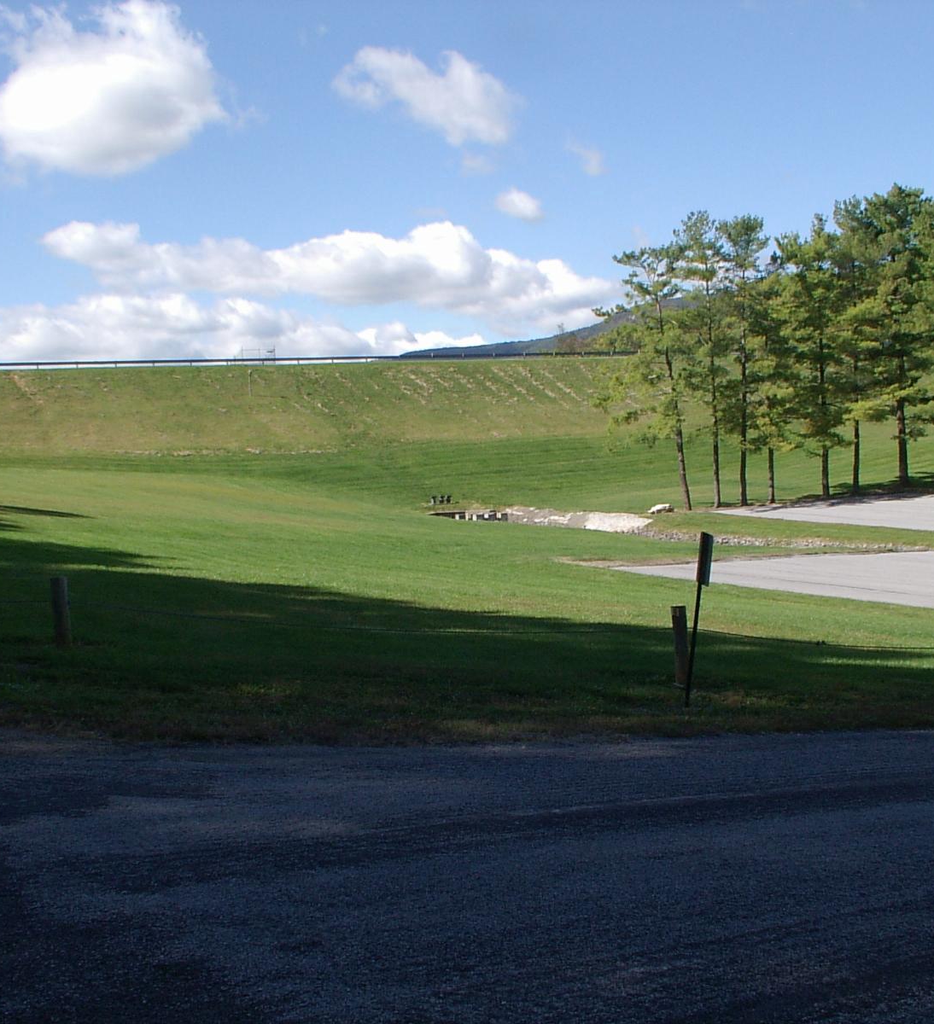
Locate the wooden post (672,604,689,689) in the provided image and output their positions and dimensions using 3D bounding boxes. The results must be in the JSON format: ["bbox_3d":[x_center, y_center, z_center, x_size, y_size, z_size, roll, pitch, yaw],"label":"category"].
[{"bbox_3d":[1.986,1.252,13.600,0.134,0.755,0.134,-2,1,0],"label":"wooden post"}]

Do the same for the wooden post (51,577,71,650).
[{"bbox_3d":[-3.578,0.884,12.900,0.140,0.620,0.140,-4,1,0],"label":"wooden post"}]

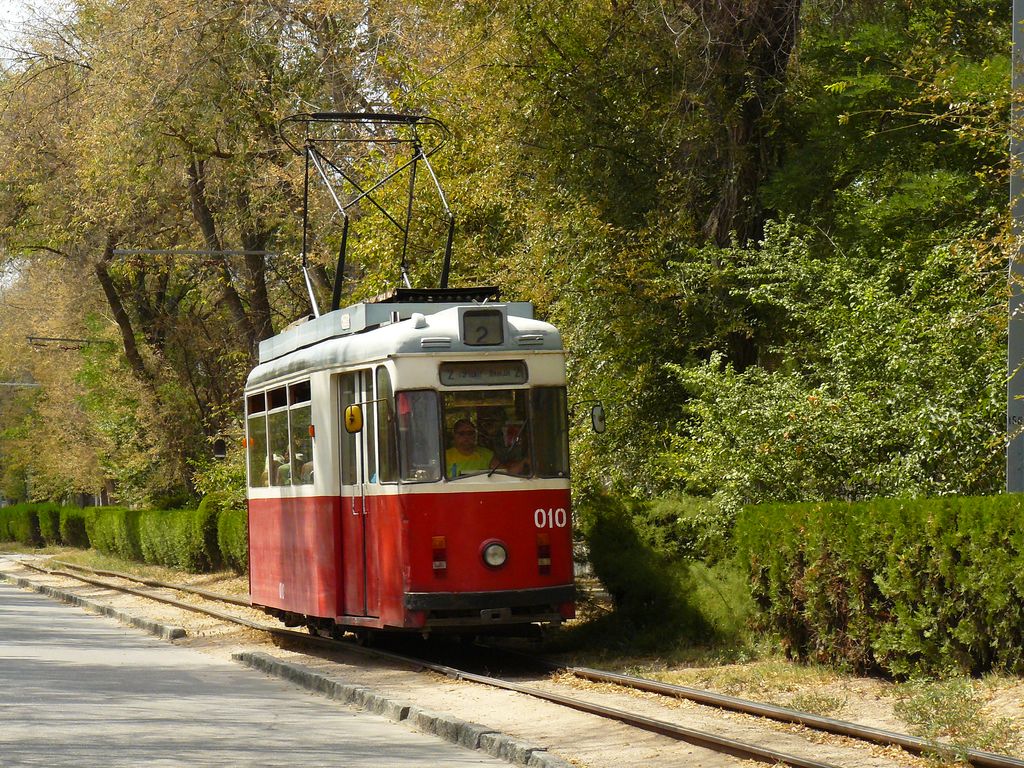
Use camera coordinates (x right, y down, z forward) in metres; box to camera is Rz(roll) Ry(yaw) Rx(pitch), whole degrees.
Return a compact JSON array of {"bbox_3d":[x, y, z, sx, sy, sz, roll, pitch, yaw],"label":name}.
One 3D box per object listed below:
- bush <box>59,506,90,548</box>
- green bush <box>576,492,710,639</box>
[{"bbox_3d":[-14.647,4.804,103.000,1.000,1.400,1.500,-1,-2,-12],"label":"bush"},{"bbox_3d":[1.355,1.870,31.700,1.350,1.500,1.300,-1,-2,-12],"label":"green bush"}]

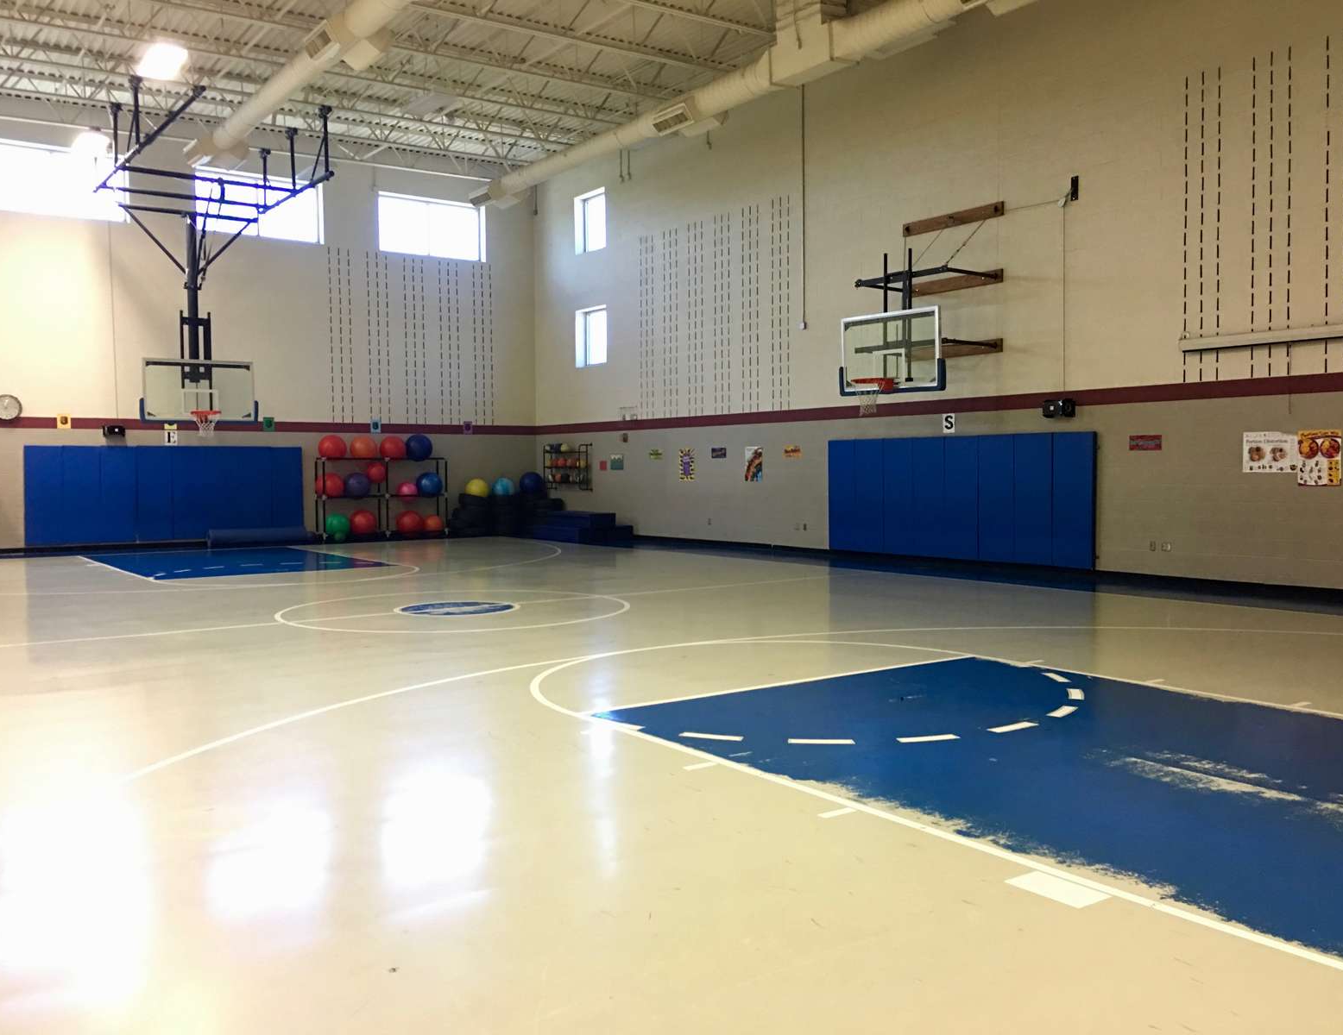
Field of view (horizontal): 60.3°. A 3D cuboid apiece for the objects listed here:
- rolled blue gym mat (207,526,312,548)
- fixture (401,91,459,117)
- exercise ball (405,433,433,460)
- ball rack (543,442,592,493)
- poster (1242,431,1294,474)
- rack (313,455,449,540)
[{"bbox_3d":[-8.160,0.376,22.860,1.890,0.340,0.340,-2,3,-36],"label":"rolled blue gym mat"},{"bbox_3d":[-3.832,-6.558,18.297,0.420,0.070,1.210,-2,3,-36],"label":"fixture"},{"bbox_3d":[-5.376,-1.485,24.696,0.580,0.580,0.580,0,2,0],"label":"exercise ball"},{"bbox_3d":[-2.280,-1.095,25.392,0.320,1.020,1.570,-2,3,-36],"label":"ball rack"},{"bbox_3d":[6.762,-0.728,13.087,0.010,0.445,0.610,-2,3,-36],"label":"poster"},{"bbox_3d":[-6.044,-0.397,24.343,2.710,1.710,0.510,-2,3,-36],"label":"rack"}]

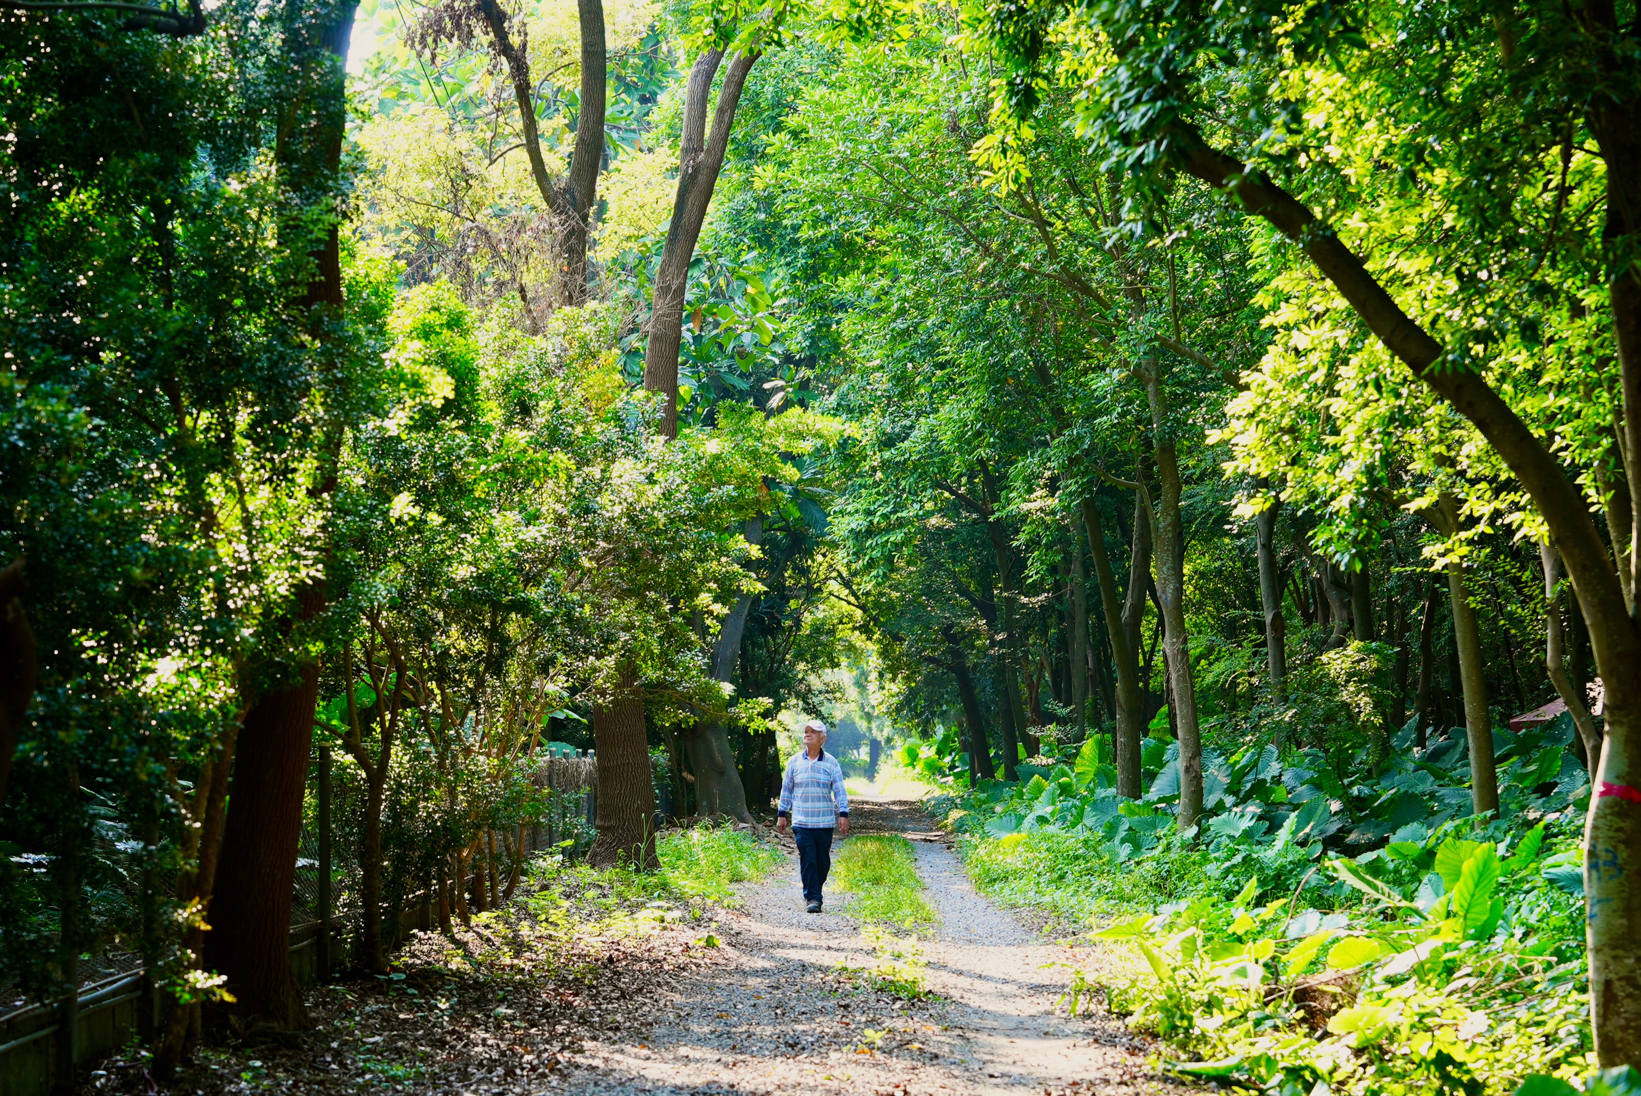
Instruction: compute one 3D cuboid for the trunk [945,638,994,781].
[{"bbox_3d":[3.041,3.289,65.000,0.962,2.923,0.650,0,-3,0],"label":"trunk"}]

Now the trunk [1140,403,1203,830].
[{"bbox_3d":[4.887,0.956,44.500,0.894,5.951,0.600,0,-4,0],"label":"trunk"}]

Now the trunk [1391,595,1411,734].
[{"bbox_3d":[10.176,2.058,56.000,0.349,2.406,0.340,0,-3,0],"label":"trunk"}]

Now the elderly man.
[{"bbox_3d":[-0.067,2.347,27.900,0.619,1.661,0.480,0,-4,6],"label":"elderly man"}]

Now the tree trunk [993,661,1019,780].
[{"bbox_3d":[4.526,4.213,78.000,0.626,2.913,0.500,0,-4,0],"label":"tree trunk"}]

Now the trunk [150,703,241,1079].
[{"bbox_3d":[-2.839,1.572,14.500,0.396,1.654,0.330,0,-4,0],"label":"trunk"}]

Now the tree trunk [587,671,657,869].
[{"bbox_3d":[-2.440,2.731,39.200,0.866,2.440,0.850,0,-4,0],"label":"tree trunk"}]

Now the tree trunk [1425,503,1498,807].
[{"bbox_3d":[8.843,1.484,44.000,0.989,4.382,0.600,0,-4,0],"label":"tree trunk"}]

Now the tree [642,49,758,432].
[{"bbox_3d":[-1.510,-3.831,40.000,1.494,4.867,0.750,0,-4,0],"label":"tree"}]

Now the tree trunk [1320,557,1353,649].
[{"bbox_3d":[8.577,0.915,53.000,0.516,1.532,0.420,0,-3,0],"label":"tree trunk"}]

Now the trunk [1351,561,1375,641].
[{"bbox_3d":[8.323,0.807,49.000,0.363,1.220,0.360,0,-3,0],"label":"trunk"}]

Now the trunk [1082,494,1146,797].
[{"bbox_3d":[5.230,1.740,57.000,1.144,5.402,0.750,0,-4,0],"label":"trunk"}]

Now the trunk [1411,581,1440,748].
[{"bbox_3d":[9.856,1.890,52.000,0.466,2.736,0.380,0,-3,0],"label":"trunk"}]

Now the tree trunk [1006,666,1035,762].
[{"bbox_3d":[4.399,3.598,70.000,0.654,2.080,0.450,0,-3,0],"label":"tree trunk"}]

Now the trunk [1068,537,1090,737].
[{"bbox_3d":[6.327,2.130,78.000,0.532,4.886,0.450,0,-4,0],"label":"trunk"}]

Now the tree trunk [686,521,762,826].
[{"bbox_3d":[-1.506,1.887,50.000,1.110,4.739,0.950,0,-3,0],"label":"tree trunk"}]

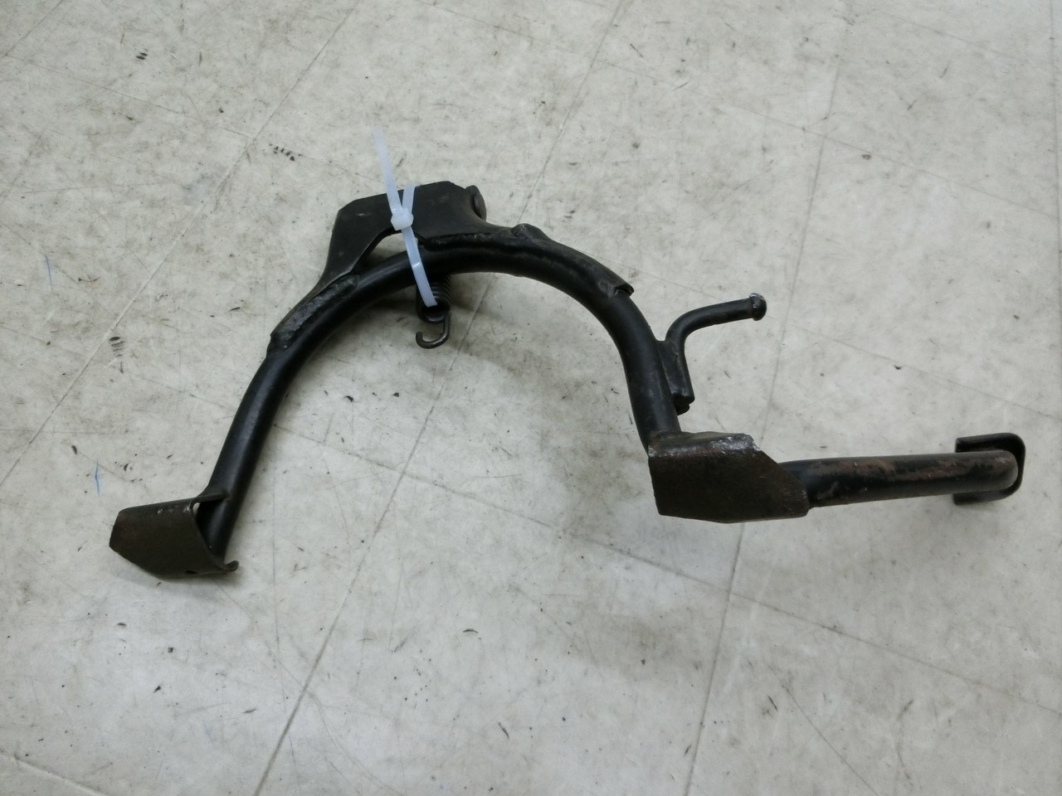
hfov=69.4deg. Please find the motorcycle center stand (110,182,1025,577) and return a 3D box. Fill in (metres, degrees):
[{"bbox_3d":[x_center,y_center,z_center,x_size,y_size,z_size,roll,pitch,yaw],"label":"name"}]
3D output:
[{"bbox_3d":[0.044,-0.033,0.458,0.547,0.116,0.245,-1,62,-9],"label":"motorcycle center stand"}]

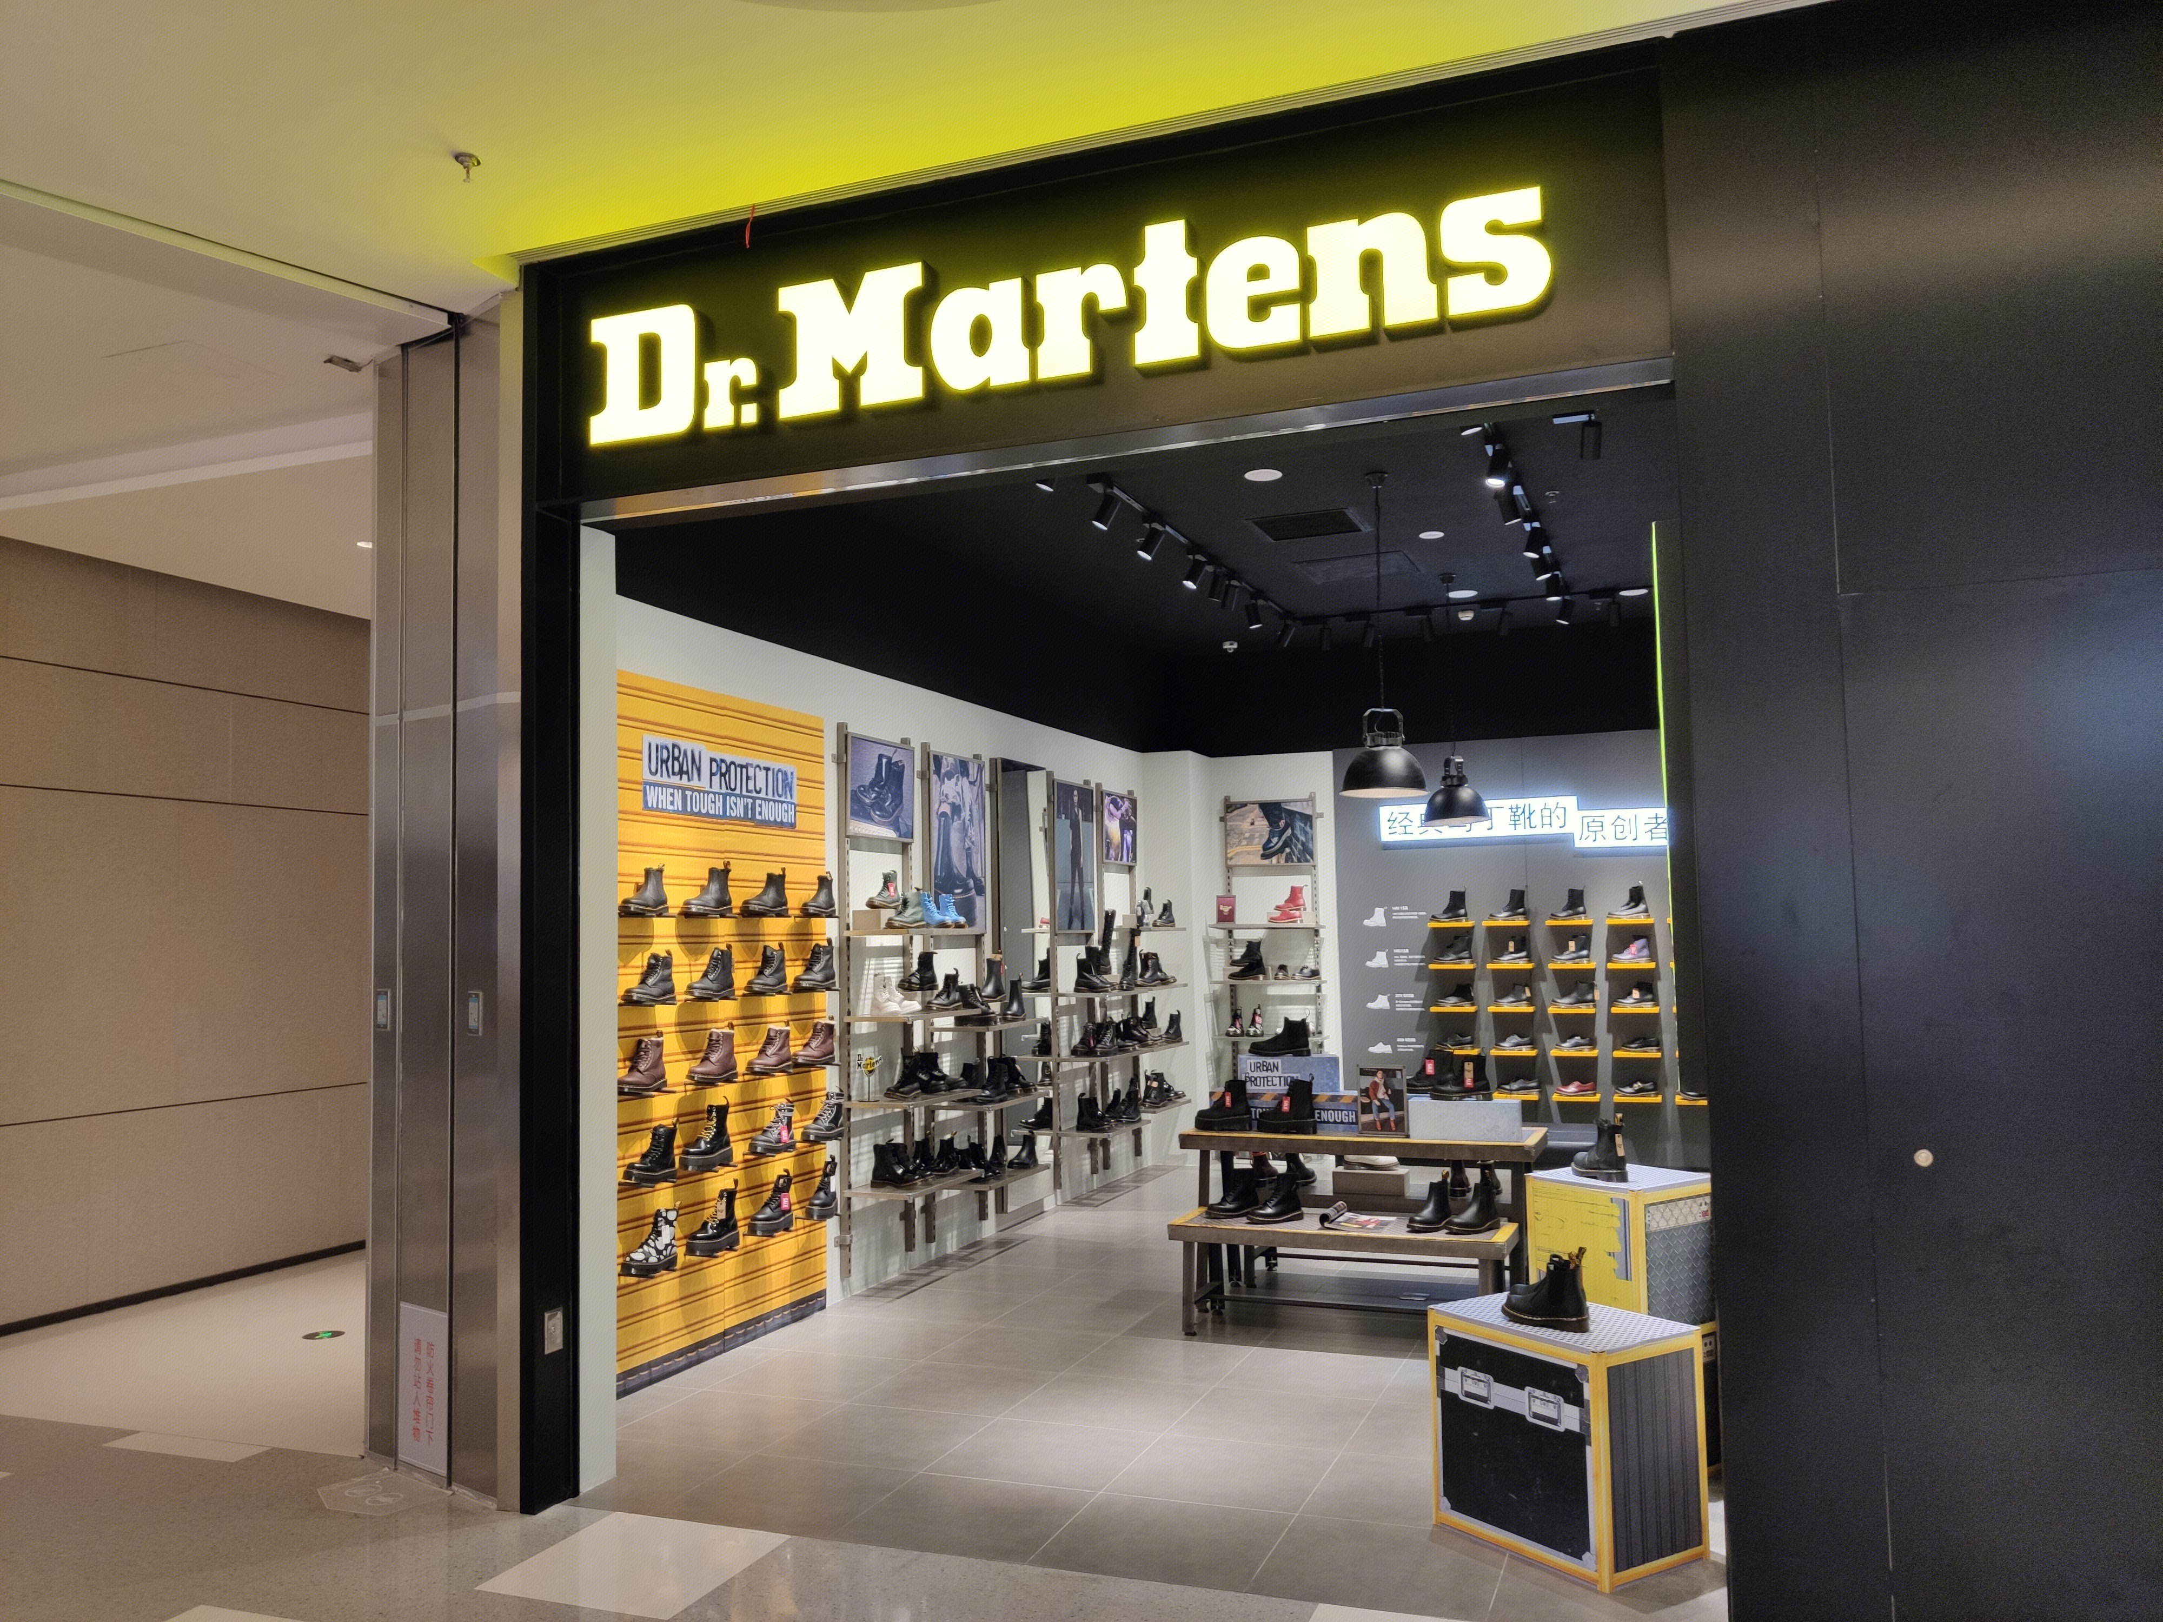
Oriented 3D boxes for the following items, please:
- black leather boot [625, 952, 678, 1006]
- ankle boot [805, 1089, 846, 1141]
[{"bbox_3d":[-1.629,0.630,6.151,0.100,0.200,0.270,-3,-5,21],"label":"black leather boot"},{"bbox_3d":[-1.126,1.341,7.150,0.110,0.213,0.282,-3,-5,21],"label":"ankle boot"}]

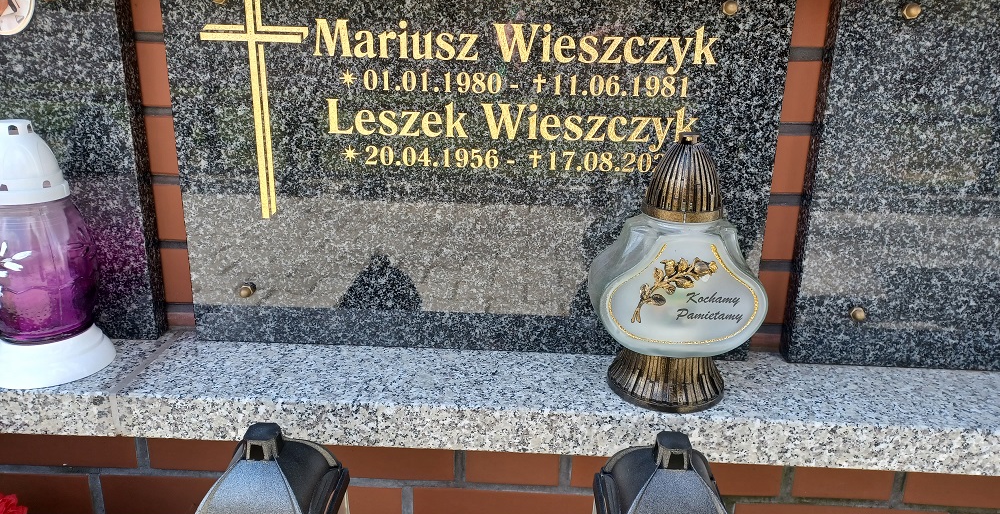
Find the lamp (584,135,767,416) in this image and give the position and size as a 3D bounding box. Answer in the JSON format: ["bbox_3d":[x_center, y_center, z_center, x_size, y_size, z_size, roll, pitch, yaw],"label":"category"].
[{"bbox_3d":[0.170,0.011,0.690,0.161,0.251,0.112,0,16,-5],"label":"lamp"}]

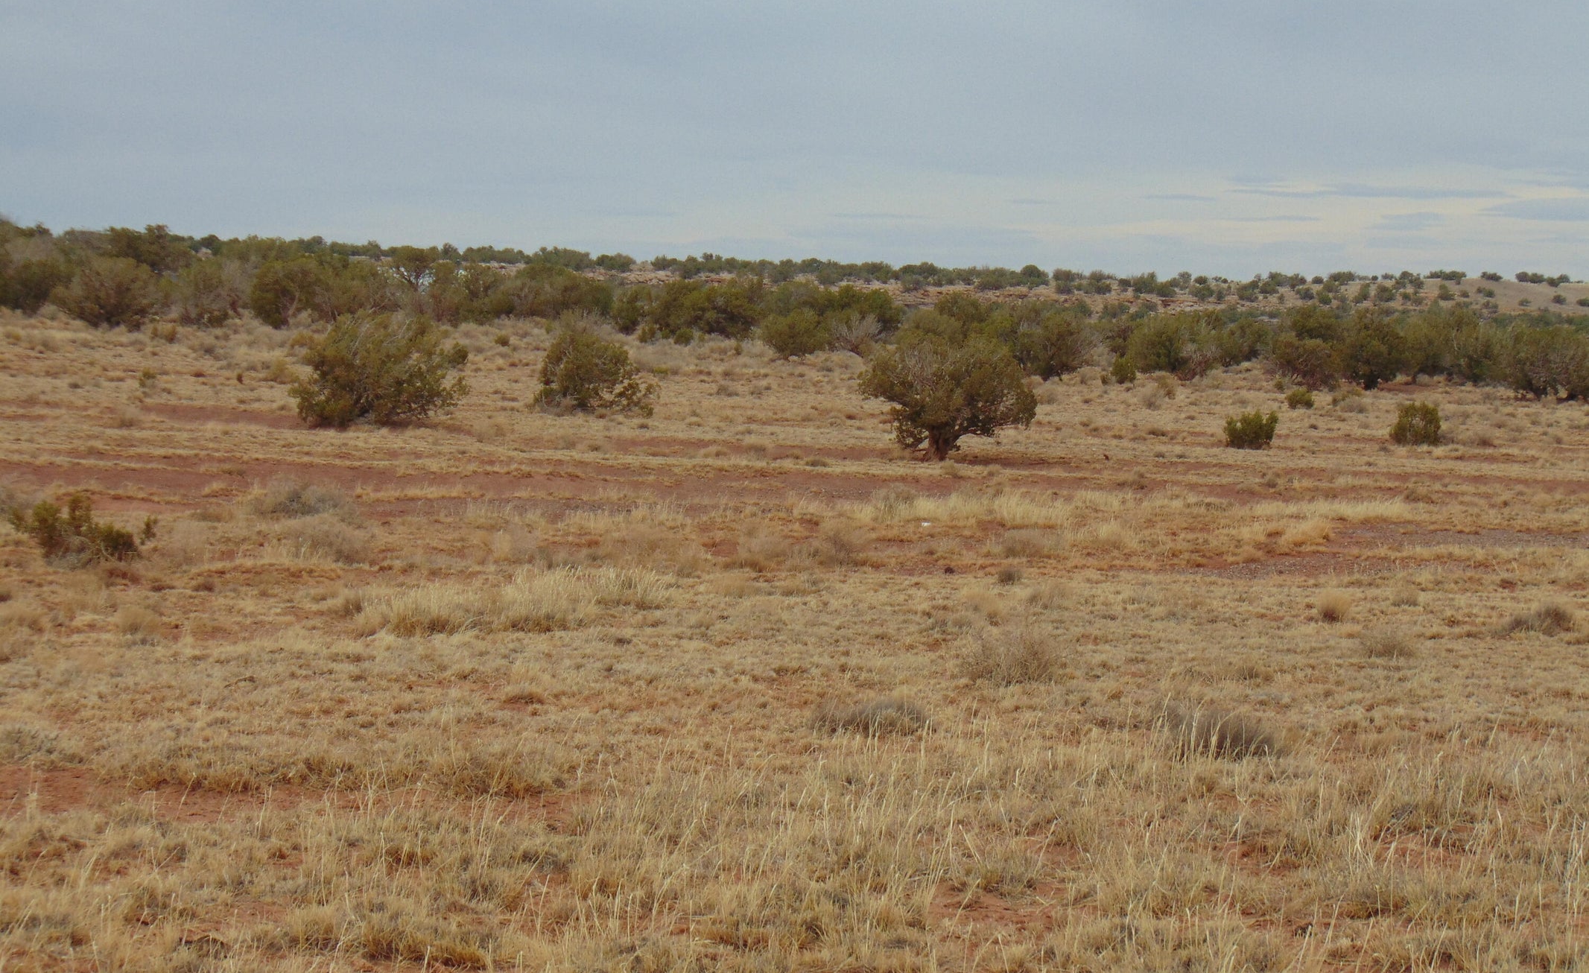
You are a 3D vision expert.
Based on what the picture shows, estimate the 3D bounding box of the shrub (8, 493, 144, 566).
[{"bbox_3d":[-5.939,0.359,41.000,1.129,0.606,0.903,1,2,0],"label":"shrub"}]

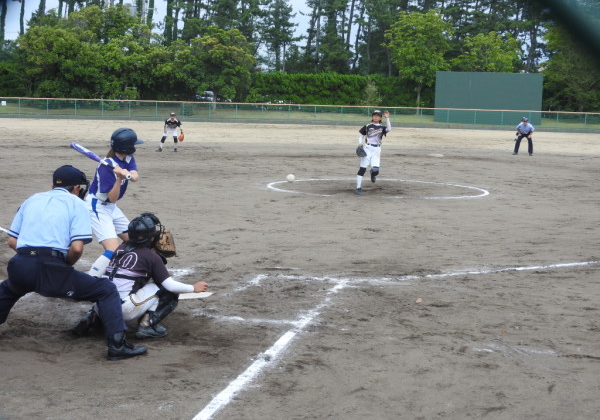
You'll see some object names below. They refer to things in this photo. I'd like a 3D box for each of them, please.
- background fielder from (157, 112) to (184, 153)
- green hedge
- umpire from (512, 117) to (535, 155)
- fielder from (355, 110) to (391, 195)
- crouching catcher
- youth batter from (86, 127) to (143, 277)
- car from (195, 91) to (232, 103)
[{"bbox_3d":[-4.097,-2.483,32.900,0.860,1.270,0.650,1,6,-5],"label":"background fielder"},{"bbox_3d":[3.277,-10.985,96.000,16.800,3.600,2.000,2,6,0],"label":"green hedge"},{"bbox_3d":[7.973,-2.647,37.100,0.750,1.430,0.650,3,6,16],"label":"umpire"},{"bbox_3d":[1.394,-1.115,20.000,0.660,1.620,0.720,2,6,7],"label":"fielder"},{"bbox_3d":[-1.207,0.453,7.920,0.920,0.920,0.800,4,6,17],"label":"crouching catcher"},{"bbox_3d":[-1.799,-0.072,9.980,0.620,1.470,0.750,5,7,30],"label":"youth batter"},{"bbox_3d":[-7.652,-9.731,92.000,3.900,1.520,1.700,-2,7,-28],"label":"car"}]

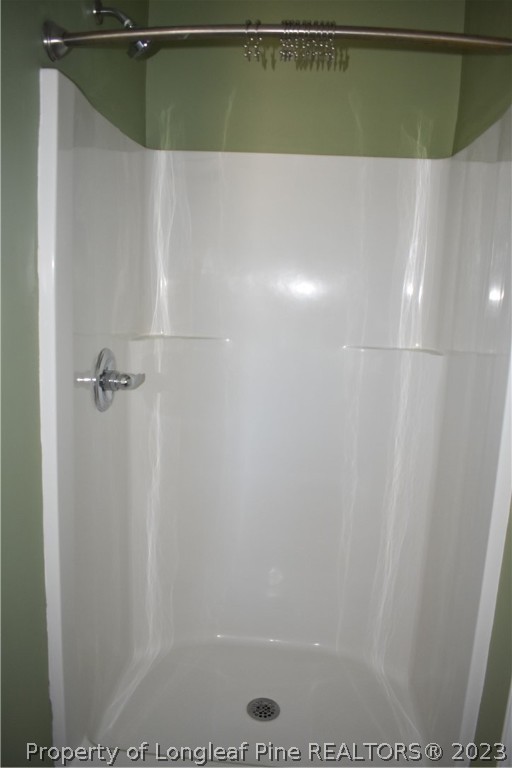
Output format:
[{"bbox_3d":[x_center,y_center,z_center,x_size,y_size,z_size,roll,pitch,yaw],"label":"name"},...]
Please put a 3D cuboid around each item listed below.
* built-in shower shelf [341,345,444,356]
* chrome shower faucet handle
[{"bbox_3d":[0.475,-0.109,1.976,0.340,0.025,0.090,3,10,3],"label":"built-in shower shelf"},{"bbox_3d":[-0.398,-0.010,1.706,0.100,0.180,0.180,3,10,3],"label":"chrome shower faucet handle"}]

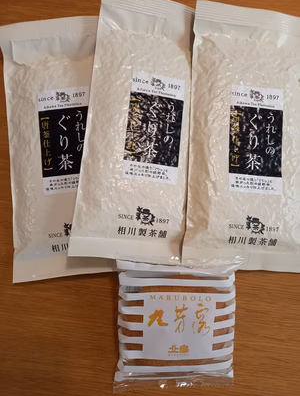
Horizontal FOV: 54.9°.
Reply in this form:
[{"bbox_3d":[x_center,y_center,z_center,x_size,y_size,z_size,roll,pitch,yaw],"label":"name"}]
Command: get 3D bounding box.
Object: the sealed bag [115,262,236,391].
[{"bbox_3d":[0.020,0.099,0.227,0.092,0.021,0.104,2,87,-2],"label":"sealed bag"}]

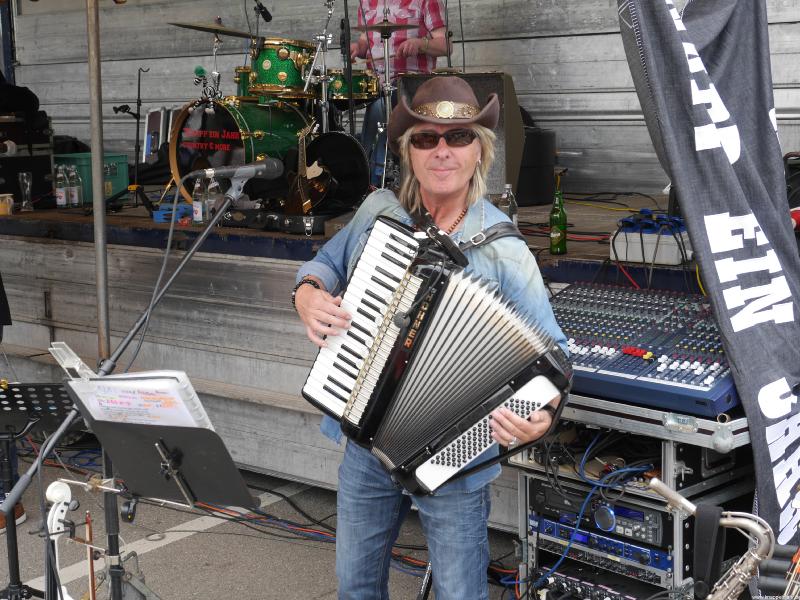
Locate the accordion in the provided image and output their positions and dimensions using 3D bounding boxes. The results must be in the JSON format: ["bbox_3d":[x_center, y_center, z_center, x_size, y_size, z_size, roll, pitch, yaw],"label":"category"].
[{"bbox_3d":[0.073,0.089,2.610,0.590,0.680,0.370,1,7,5],"label":"accordion"}]

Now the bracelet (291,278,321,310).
[{"bbox_3d":[-0.197,-0.006,2.460,0.070,0.070,0.012,0,20,-25],"label":"bracelet"}]

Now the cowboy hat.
[{"bbox_3d":[0.095,-0.406,2.530,0.245,0.147,0.310,-4,1,9],"label":"cowboy hat"}]

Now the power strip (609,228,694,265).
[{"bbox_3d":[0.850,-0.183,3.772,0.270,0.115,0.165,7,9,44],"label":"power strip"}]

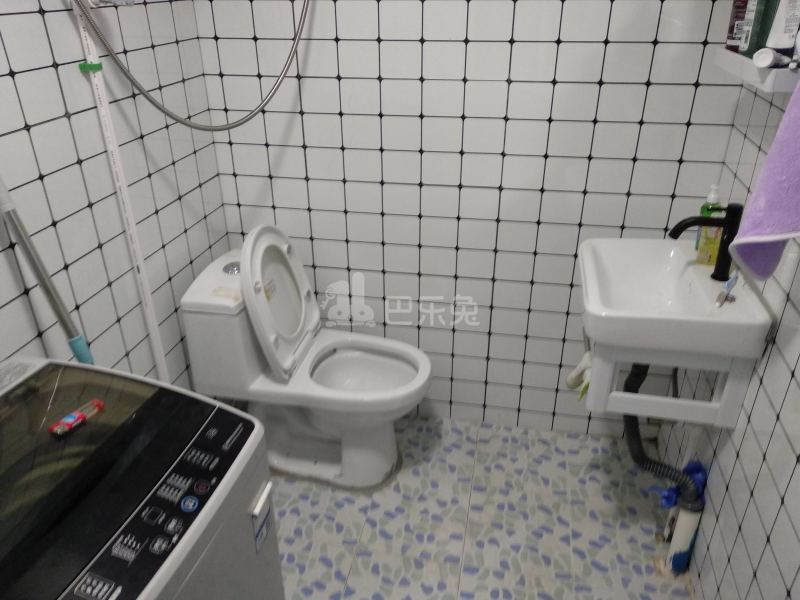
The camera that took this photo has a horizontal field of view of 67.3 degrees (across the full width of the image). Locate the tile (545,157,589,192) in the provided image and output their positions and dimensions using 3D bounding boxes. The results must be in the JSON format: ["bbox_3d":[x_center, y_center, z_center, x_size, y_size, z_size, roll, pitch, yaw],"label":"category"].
[{"bbox_3d":[0.476,-0.360,1.723,0.117,0.098,0.010,5,28,10],"label":"tile"}]

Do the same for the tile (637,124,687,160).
[{"bbox_3d":[0.711,-0.429,1.637,0.117,0.098,0.010,5,28,10],"label":"tile"}]

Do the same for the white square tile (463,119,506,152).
[{"bbox_3d":[0.241,-0.469,1.721,0.118,0.098,0.010,5,28,10],"label":"white square tile"}]

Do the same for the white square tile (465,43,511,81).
[{"bbox_3d":[0.241,-0.648,1.634,0.119,0.100,0.010,5,28,10],"label":"white square tile"}]

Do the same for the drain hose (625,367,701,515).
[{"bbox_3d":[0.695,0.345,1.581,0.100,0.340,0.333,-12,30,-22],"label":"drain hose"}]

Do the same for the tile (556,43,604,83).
[{"bbox_3d":[0.475,-0.626,1.585,0.117,0.098,0.010,5,28,10],"label":"tile"}]

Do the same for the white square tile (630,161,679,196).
[{"bbox_3d":[0.713,-0.341,1.688,0.118,0.098,0.010,5,28,10],"label":"white square tile"}]

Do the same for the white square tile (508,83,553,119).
[{"bbox_3d":[0.357,-0.547,1.651,0.117,0.098,0.010,5,28,10],"label":"white square tile"}]

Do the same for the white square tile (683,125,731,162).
[{"bbox_3d":[0.830,-0.421,1.626,0.113,0.099,0.010,5,28,10],"label":"white square tile"}]

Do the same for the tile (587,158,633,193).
[{"bbox_3d":[0.598,-0.352,1.713,0.119,0.099,0.010,5,28,10],"label":"tile"}]

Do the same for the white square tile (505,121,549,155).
[{"bbox_3d":[0.360,-0.461,1.709,0.118,0.099,0.010,5,28,10],"label":"white square tile"}]

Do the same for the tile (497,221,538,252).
[{"bbox_3d":[0.361,-0.194,1.848,0.119,0.099,0.010,5,28,10],"label":"tile"}]

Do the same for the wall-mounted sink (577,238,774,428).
[{"bbox_3d":[0.622,0.068,1.500,0.370,0.300,0.460,6,28,11],"label":"wall-mounted sink"}]

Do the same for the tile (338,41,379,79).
[{"bbox_3d":[-0.115,-0.678,1.696,0.118,0.099,0.010,5,28,10],"label":"tile"}]

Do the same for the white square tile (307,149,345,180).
[{"bbox_3d":[-0.230,-0.419,1.847,0.118,0.098,0.010,5,28,10],"label":"white square tile"}]

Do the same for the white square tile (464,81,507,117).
[{"bbox_3d":[0.240,-0.557,1.673,0.118,0.098,0.010,5,28,10],"label":"white square tile"}]

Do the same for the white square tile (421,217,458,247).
[{"bbox_3d":[0.125,-0.214,1.889,0.118,0.099,0.010,5,28,10],"label":"white square tile"}]

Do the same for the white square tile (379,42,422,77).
[{"bbox_3d":[0.004,-0.665,1.665,0.117,0.098,0.010,5,28,10],"label":"white square tile"}]

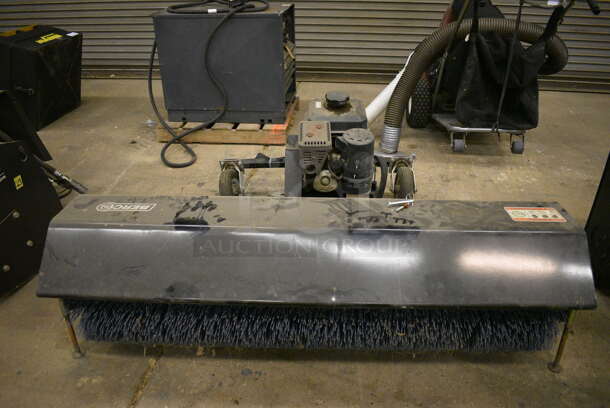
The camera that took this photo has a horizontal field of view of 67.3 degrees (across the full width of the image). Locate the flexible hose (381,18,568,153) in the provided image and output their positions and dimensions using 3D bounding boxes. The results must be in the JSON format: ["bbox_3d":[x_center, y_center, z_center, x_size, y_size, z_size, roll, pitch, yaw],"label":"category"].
[{"bbox_3d":[1.016,-0.717,2.985,0.970,0.940,0.500,2,28,4],"label":"flexible hose"}]

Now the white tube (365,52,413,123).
[{"bbox_3d":[0.623,-0.841,3.401,0.100,0.661,0.100,34,23,-17],"label":"white tube"}]

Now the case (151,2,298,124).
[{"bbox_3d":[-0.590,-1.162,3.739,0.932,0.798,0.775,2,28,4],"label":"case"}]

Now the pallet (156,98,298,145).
[{"bbox_3d":[-0.564,-0.700,3.693,0.952,0.111,0.900,2,29,6],"label":"pallet"}]

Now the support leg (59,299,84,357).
[{"bbox_3d":[-0.793,0.422,1.556,0.042,0.270,0.042,1,28,2],"label":"support leg"}]

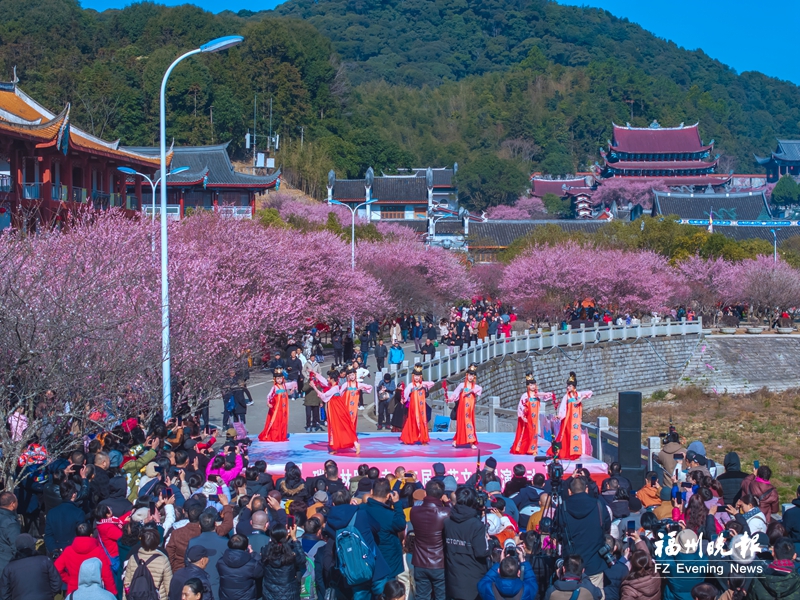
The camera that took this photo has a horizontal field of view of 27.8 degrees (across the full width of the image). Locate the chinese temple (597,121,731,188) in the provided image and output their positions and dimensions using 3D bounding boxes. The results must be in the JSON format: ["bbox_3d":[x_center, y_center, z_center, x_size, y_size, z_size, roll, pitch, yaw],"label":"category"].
[{"bbox_3d":[44.146,-22.782,270.000,23.000,14.300,15.000,0,2,-4],"label":"chinese temple"}]

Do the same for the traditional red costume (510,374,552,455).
[{"bbox_3d":[2.683,2.336,33.000,0.850,1.630,0.550,0,1,-5],"label":"traditional red costume"}]

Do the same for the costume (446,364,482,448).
[{"bbox_3d":[1.415,2.315,35.500,0.820,1.860,0.620,0,2,-14],"label":"costume"}]

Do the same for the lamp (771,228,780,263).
[{"bbox_3d":[39.460,-3.310,170.000,1.100,8.500,1.100,0,1,0],"label":"lamp"}]

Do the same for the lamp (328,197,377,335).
[{"bbox_3d":[-2.963,-1.860,102.000,3.000,8.800,0.450,0,1,0],"label":"lamp"}]

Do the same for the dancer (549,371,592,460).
[{"bbox_3d":[3.394,2.299,32.200,0.900,1.780,0.600,0,1,-3],"label":"dancer"}]

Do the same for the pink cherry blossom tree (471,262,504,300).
[{"bbox_3d":[6.869,-0.746,127.000,4.200,4.600,4.200,0,2,0],"label":"pink cherry blossom tree"}]

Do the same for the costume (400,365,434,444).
[{"bbox_3d":[0.388,2.319,35.900,0.780,1.820,0.620,0,2,-15],"label":"costume"}]

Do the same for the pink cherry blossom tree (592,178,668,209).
[{"bbox_3d":[37.331,-16.601,262.000,11.500,6.200,8.500,0,1,0],"label":"pink cherry blossom tree"}]

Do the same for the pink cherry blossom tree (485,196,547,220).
[{"bbox_3d":[17.492,-13.100,245.000,9.200,5.400,7.000,0,1,0],"label":"pink cherry blossom tree"}]

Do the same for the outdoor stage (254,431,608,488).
[{"bbox_3d":[0.250,3.461,34.197,7.300,0.700,5.600,0,1,-5],"label":"outdoor stage"}]

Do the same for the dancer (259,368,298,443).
[{"bbox_3d":[-2.756,2.363,36.400,0.840,1.700,0.650,-1,2,-25],"label":"dancer"}]

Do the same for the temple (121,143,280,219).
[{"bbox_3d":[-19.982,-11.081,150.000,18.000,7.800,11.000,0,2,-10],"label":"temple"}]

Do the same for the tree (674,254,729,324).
[{"bbox_3d":[22.179,-0.736,119.000,4.600,5.200,4.600,0,2,0],"label":"tree"}]

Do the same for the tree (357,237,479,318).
[{"bbox_3d":[1.142,-1.142,112.000,8.200,6.600,7.200,0,1,0],"label":"tree"}]

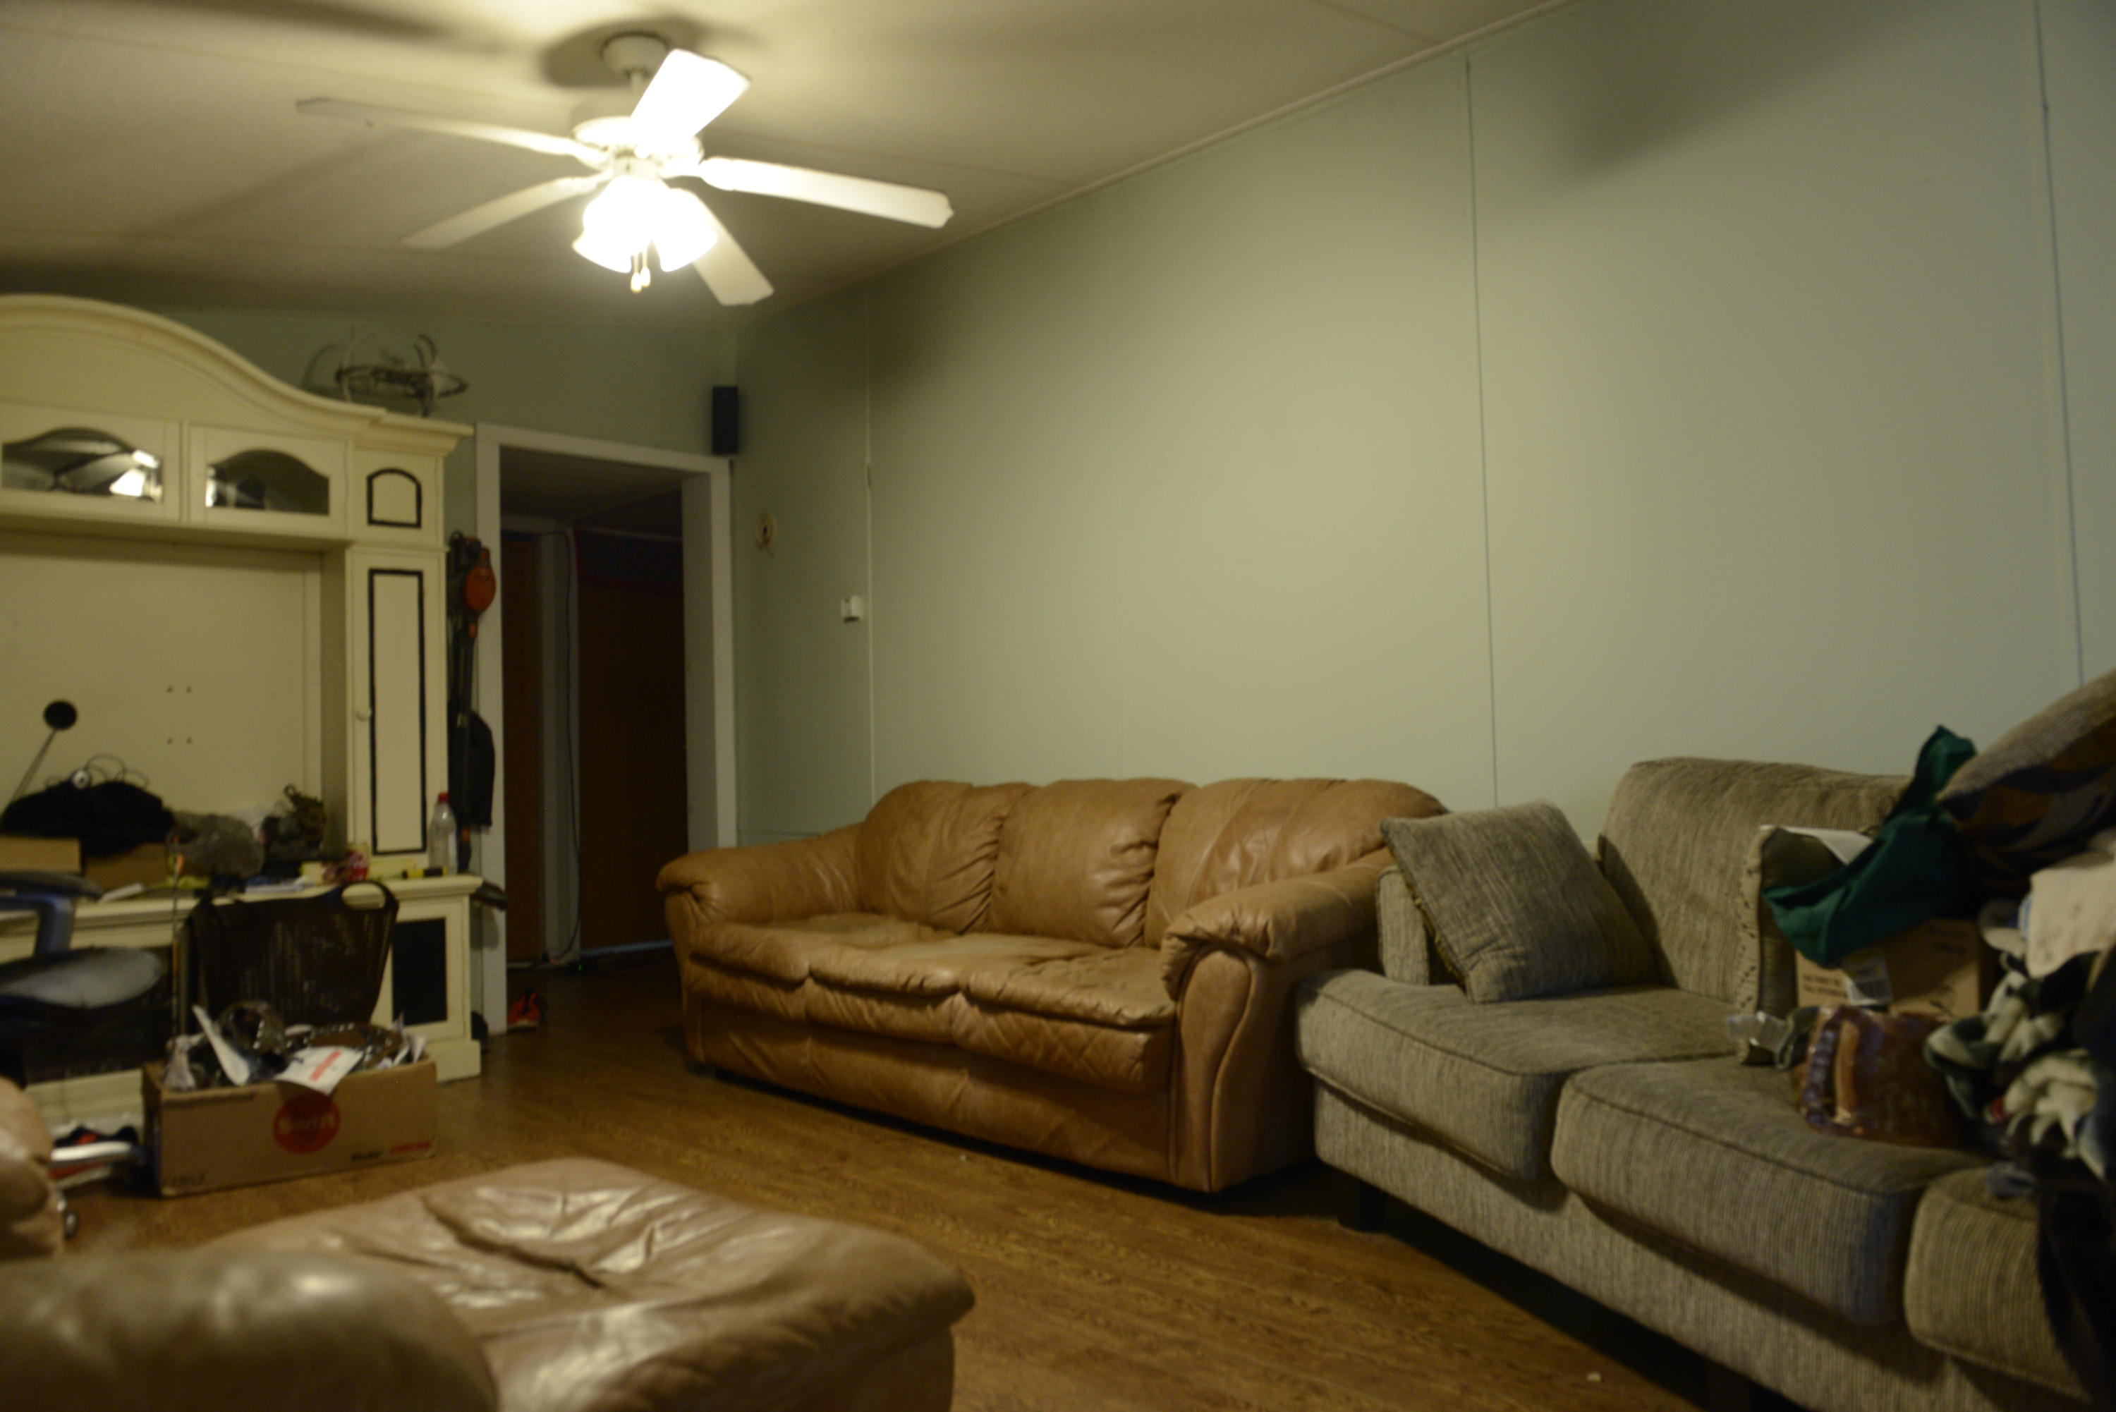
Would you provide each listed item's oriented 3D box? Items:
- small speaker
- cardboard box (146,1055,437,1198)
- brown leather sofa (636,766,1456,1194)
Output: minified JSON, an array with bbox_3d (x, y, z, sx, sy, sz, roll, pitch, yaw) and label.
[{"bbox_3d":[-1.338,-1.138,5.670,0.105,0.265,0.105,-1,-2,-9],"label":"small speaker"},{"bbox_3d":[-1.868,0.989,3.453,0.560,0.220,0.440,0,-3,-34],"label":"cardboard box"},{"bbox_3d":[-0.114,0.635,3.865,2.150,0.860,0.970,-4,-3,42],"label":"brown leather sofa"}]

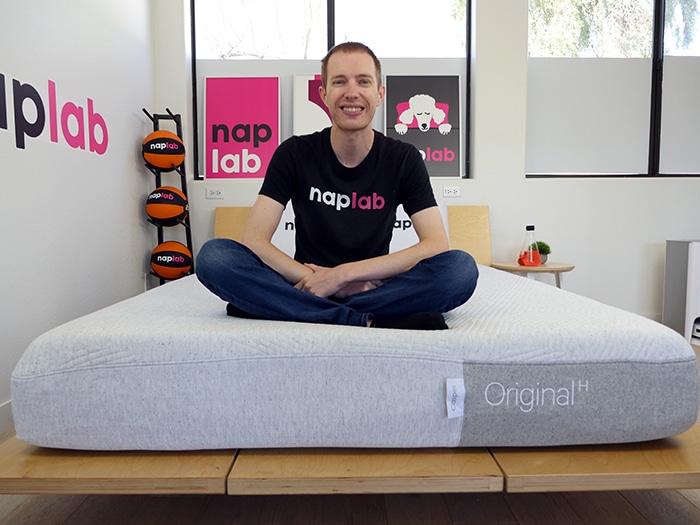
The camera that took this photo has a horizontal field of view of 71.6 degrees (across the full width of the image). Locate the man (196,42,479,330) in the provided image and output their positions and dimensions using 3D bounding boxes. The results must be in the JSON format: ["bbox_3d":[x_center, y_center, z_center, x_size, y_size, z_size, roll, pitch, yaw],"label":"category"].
[{"bbox_3d":[-0.036,-0.243,1.435,0.800,0.780,0.620,0,5,0],"label":"man"}]

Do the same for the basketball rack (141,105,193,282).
[{"bbox_3d":[-1.055,-0.185,2.895,0.280,1.420,0.330,0,5,-1],"label":"basketball rack"}]

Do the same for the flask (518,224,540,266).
[{"bbox_3d":[1.058,-0.098,2.850,0.134,0.240,0.134,0,5,-1],"label":"flask"}]

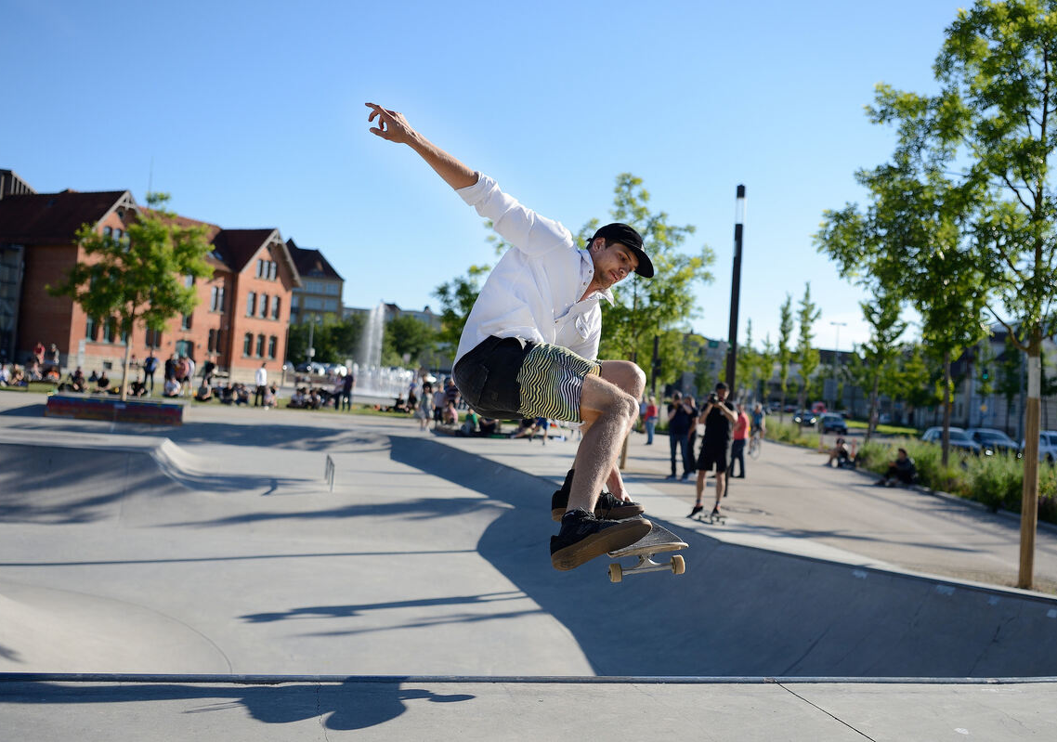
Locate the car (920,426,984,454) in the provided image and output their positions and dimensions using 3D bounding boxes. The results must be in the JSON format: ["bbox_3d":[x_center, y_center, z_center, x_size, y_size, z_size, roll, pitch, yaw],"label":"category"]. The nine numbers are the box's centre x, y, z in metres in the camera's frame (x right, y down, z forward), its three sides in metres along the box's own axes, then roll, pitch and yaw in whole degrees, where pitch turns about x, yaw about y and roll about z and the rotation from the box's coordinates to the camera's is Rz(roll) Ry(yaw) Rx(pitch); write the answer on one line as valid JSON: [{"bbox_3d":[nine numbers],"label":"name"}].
[{"bbox_3d":[21.352,3.585,49.983,1.800,1.500,4.300,4,-1,5],"label":"car"}]

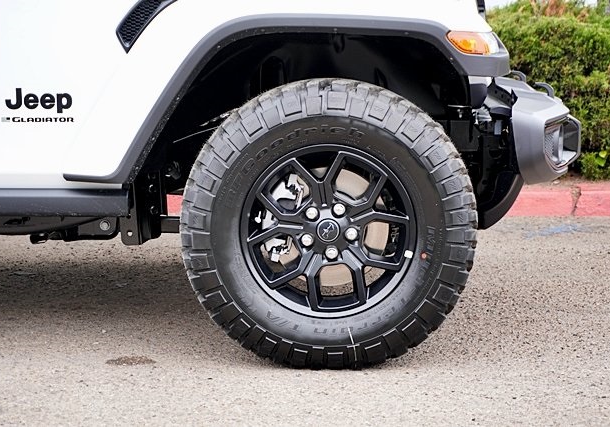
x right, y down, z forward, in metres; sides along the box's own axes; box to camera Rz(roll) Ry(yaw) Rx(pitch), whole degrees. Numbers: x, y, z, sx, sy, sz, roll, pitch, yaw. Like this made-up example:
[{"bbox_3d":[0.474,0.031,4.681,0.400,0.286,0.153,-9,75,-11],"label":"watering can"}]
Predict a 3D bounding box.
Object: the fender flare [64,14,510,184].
[{"bbox_3d":[-0.053,-0.308,3.607,1.206,0.458,0.252,0,8,2],"label":"fender flare"}]

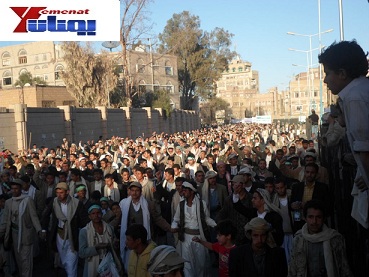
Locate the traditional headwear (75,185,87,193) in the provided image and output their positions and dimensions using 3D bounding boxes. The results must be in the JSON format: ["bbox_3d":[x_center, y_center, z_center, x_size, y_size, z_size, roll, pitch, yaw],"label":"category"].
[{"bbox_3d":[-1.604,0.773,8.900,0.170,0.105,0.195,-1,-6,-14],"label":"traditional headwear"}]

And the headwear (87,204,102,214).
[{"bbox_3d":[-1.122,0.888,7.200,0.180,0.105,0.200,-1,-6,-14],"label":"headwear"}]

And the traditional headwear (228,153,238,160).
[{"bbox_3d":[1.157,0.431,13.600,0.205,0.145,0.225,-1,-3,-18],"label":"traditional headwear"}]

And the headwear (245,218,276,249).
[{"bbox_3d":[0.713,0.884,5.400,0.280,0.270,0.260,-1,2,-6],"label":"headwear"}]

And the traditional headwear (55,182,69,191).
[{"bbox_3d":[-1.727,0.675,8.100,0.180,0.110,0.235,1,3,30],"label":"traditional headwear"}]

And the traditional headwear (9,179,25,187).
[{"bbox_3d":[-2.480,0.650,8.500,0.210,0.105,0.240,0,2,14],"label":"traditional headwear"}]

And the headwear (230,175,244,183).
[{"bbox_3d":[0.828,0.629,9.000,0.185,0.115,0.240,1,3,37],"label":"headwear"}]

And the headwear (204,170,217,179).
[{"bbox_3d":[0.438,0.611,9.700,0.200,0.130,0.220,-2,-2,-23],"label":"headwear"}]

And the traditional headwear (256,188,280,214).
[{"bbox_3d":[1.050,0.788,7.200,0.290,0.280,0.220,4,0,-28],"label":"traditional headwear"}]

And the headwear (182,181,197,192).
[{"bbox_3d":[0.071,0.684,8.200,0.210,0.120,0.180,23,-14,-39],"label":"headwear"}]

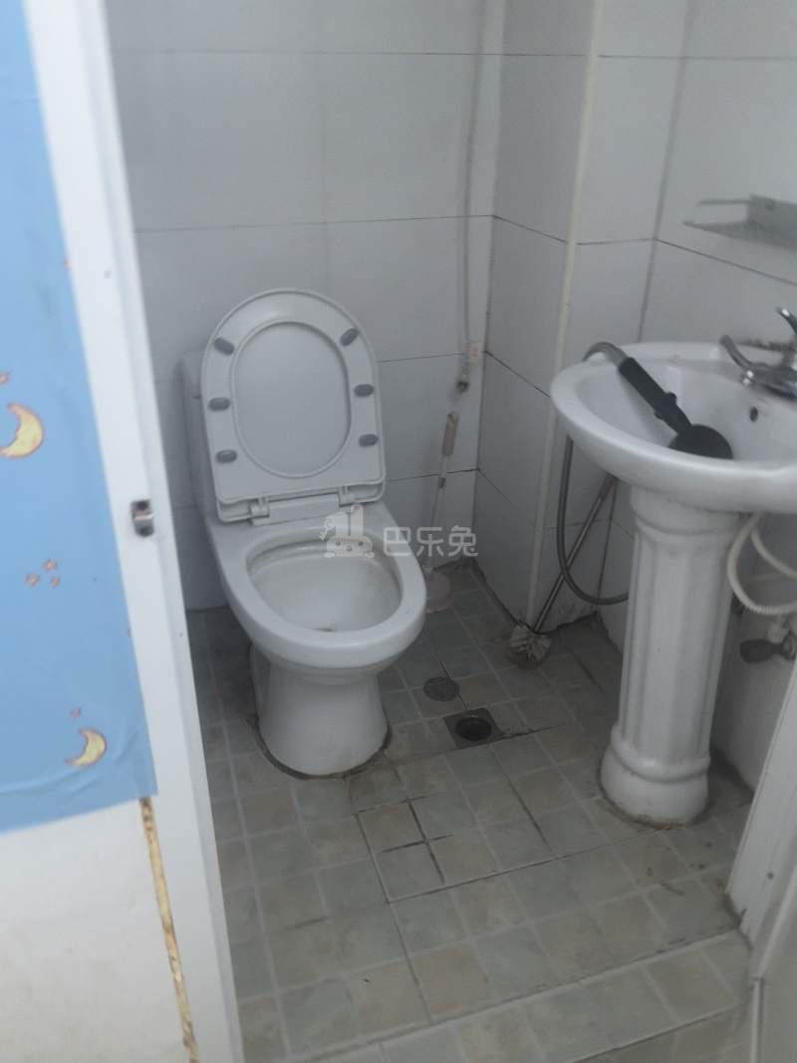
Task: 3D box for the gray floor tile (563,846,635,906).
[{"bbox_3d":[0.334,0.576,1.383,0.096,0.010,0.096,-8,29,-16],"label":"gray floor tile"}]

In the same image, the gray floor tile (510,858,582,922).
[{"bbox_3d":[0.238,0.591,1.361,0.092,0.010,0.092,-8,29,-15],"label":"gray floor tile"}]

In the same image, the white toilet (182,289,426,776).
[{"bbox_3d":[-0.170,-0.002,1.598,0.364,0.825,0.745,-8,29,-16],"label":"white toilet"}]

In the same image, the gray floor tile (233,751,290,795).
[{"bbox_3d":[-0.261,0.462,1.575,0.093,0.010,0.093,-8,31,-15],"label":"gray floor tile"}]

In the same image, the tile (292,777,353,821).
[{"bbox_3d":[-0.140,0.498,1.534,0.092,0.010,0.092,-8,29,-15],"label":"tile"}]

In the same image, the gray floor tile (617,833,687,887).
[{"bbox_3d":[0.429,0.563,1.411,0.096,0.010,0.096,-8,29,-16],"label":"gray floor tile"}]

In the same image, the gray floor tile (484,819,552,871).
[{"bbox_3d":[0.203,0.543,1.433,0.091,0.010,0.087,-8,30,-15],"label":"gray floor tile"}]

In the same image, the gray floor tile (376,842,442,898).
[{"bbox_3d":[0.018,0.570,1.385,0.093,0.010,0.093,-8,30,-15],"label":"gray floor tile"}]

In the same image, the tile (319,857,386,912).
[{"bbox_3d":[-0.078,0.587,1.367,0.092,0.010,0.092,-8,29,-15],"label":"tile"}]

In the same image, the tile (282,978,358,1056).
[{"bbox_3d":[-0.113,0.687,1.170,0.092,0.010,0.090,-8,30,-15],"label":"tile"}]

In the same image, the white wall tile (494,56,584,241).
[{"bbox_3d":[0.264,-0.742,1.600,0.010,0.296,0.312,-9,31,-16],"label":"white wall tile"}]

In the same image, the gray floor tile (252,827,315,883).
[{"bbox_3d":[-0.202,0.556,1.424,0.092,0.010,0.092,-8,29,-15],"label":"gray floor tile"}]

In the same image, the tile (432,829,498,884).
[{"bbox_3d":[0.114,0.556,1.415,0.093,0.010,0.093,-8,31,-15],"label":"tile"}]

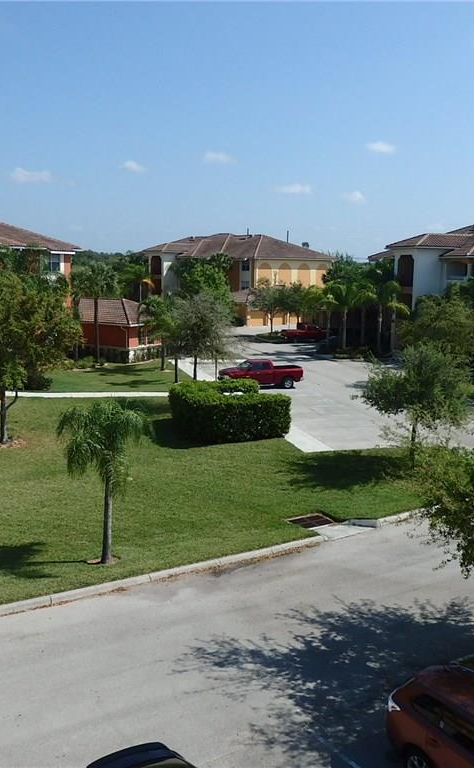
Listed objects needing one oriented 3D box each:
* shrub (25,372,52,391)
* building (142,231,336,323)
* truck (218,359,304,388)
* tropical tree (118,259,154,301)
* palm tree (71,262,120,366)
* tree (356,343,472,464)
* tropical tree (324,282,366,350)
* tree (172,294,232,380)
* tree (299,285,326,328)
[{"bbox_3d":[-13.605,-0.287,50.603,1.800,1.300,1.700,-2,8,-15],"label":"shrub"},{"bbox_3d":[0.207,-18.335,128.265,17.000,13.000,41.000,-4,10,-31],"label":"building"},{"bbox_3d":[1.704,-0.802,52.466,5.800,1.920,2.000,-2,8,-13],"label":"truck"},{"bbox_3d":[-9.602,-7.538,70.358,3.700,8.120,3.590,0,9,-8],"label":"tropical tree"},{"bbox_3d":[-11.044,-5.544,57.812,3.740,8.110,3.630,-1,9,-11],"label":"palm tree"},{"bbox_3d":[6.995,0.866,29.310,4.500,5.040,4.360,3,9,13],"label":"tree"},{"bbox_3d":[10.654,-6.761,73.463,3.990,6.593,3.990,1,9,0],"label":"tropical tree"},{"bbox_3d":[-2.409,-3.394,54.109,4.509,6.560,4.509,0,8,-3],"label":"tree"},{"bbox_3d":[9.250,-9.325,90.873,3.190,5.760,3.090,2,9,6],"label":"tree"}]

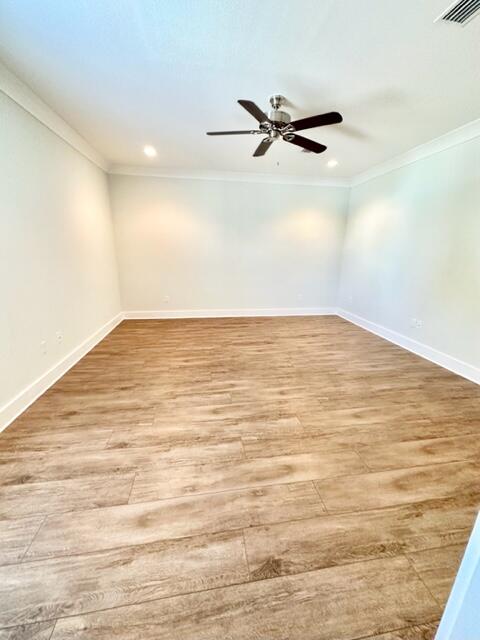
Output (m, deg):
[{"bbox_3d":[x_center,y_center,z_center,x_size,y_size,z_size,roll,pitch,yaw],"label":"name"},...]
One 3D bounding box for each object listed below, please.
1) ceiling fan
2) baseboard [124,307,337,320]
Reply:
[{"bbox_3d":[0.326,-1.890,2.468,1.290,0.340,1.250,-1,16,-8],"label":"ceiling fan"},{"bbox_3d":[-0.082,-0.141,5.512,4.574,0.161,0.020,-1,16,-8],"label":"baseboard"}]

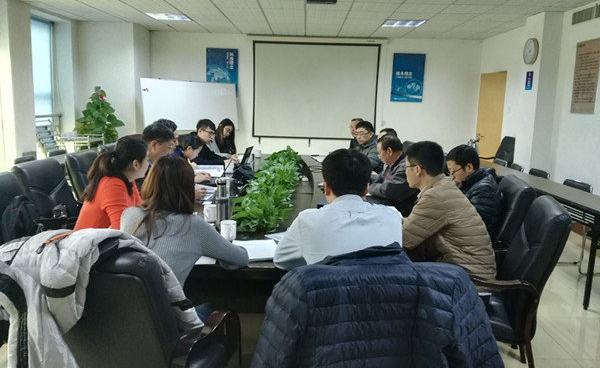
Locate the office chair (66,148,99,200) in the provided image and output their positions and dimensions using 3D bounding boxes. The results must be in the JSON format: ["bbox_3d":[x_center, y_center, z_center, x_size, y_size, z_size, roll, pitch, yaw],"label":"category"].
[{"bbox_3d":[-1.608,0.200,4.306,0.700,1.000,0.620,2,10,5],"label":"office chair"}]

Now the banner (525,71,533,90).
[{"bbox_3d":[3.162,-1.421,6.694,0.020,0.260,0.220,2,10,1],"label":"banner"}]

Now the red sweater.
[{"bbox_3d":[-1.105,0.230,2.944,0.550,0.570,0.450,-4,11,-31],"label":"red sweater"}]

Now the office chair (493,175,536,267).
[{"bbox_3d":[1.076,0.455,3.227,0.700,1.000,0.620,2,10,1],"label":"office chair"}]

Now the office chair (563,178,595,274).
[{"bbox_3d":[2.612,0.363,4.611,0.540,0.800,0.500,2,10,1],"label":"office chair"}]

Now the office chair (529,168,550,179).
[{"bbox_3d":[2.580,0.216,5.847,0.550,0.810,0.500,2,10,0],"label":"office chair"}]

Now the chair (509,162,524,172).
[{"bbox_3d":[2.588,0.109,6.478,0.550,0.810,0.500,2,10,0],"label":"chair"}]

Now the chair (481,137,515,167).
[{"bbox_3d":[2.834,-0.219,7.481,0.680,1.020,0.620,1,10,-5],"label":"chair"}]

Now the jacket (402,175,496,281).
[{"bbox_3d":[0.803,0.238,2.617,0.560,0.610,0.500,7,11,29],"label":"jacket"}]

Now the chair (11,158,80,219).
[{"bbox_3d":[-1.540,0.354,3.408,0.700,1.000,0.620,2,10,5],"label":"chair"}]

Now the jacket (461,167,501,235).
[{"bbox_3d":[1.043,0.196,3.194,0.480,0.630,0.520,2,10,1],"label":"jacket"}]

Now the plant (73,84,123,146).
[{"bbox_3d":[-3.201,-0.738,7.780,0.700,1.600,0.700,2,10,1],"label":"plant"}]

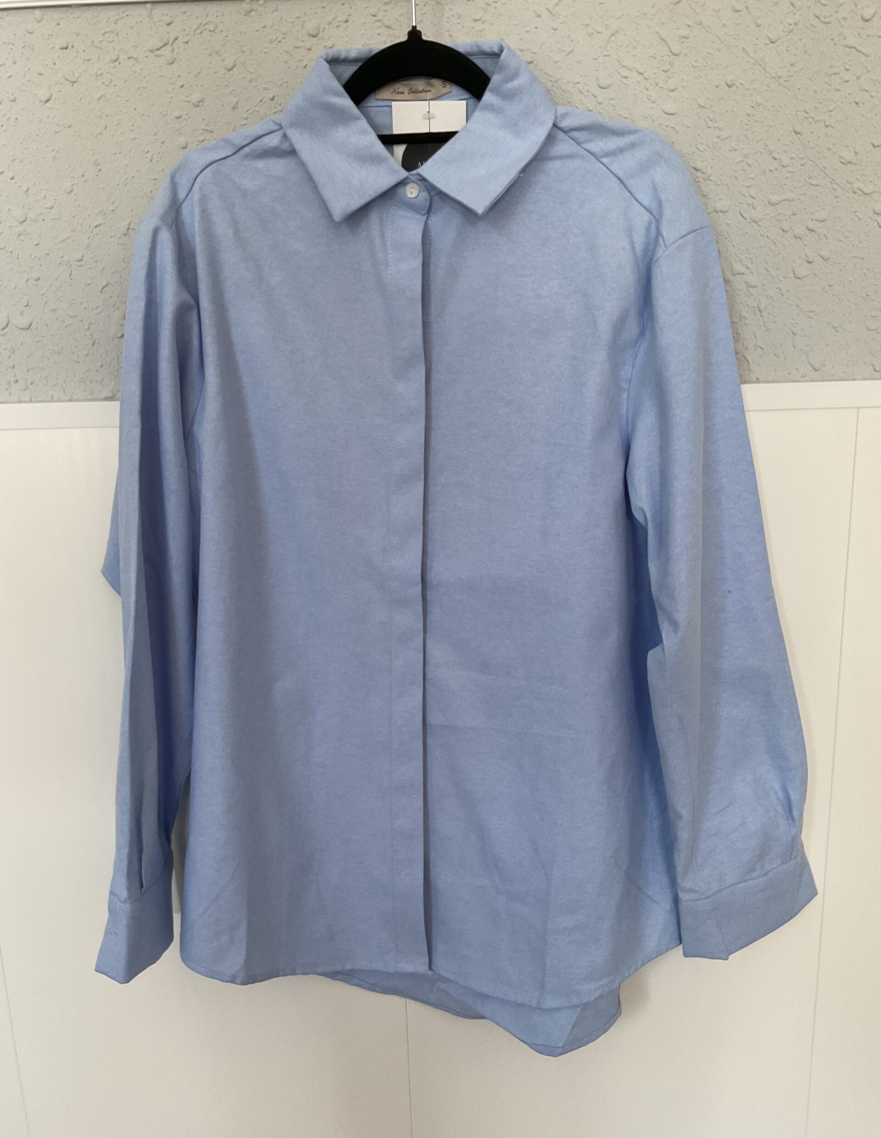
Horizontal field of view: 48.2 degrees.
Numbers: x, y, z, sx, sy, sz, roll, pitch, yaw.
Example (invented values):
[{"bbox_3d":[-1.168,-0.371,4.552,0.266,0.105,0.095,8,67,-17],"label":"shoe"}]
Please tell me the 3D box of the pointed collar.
[{"bbox_3d":[-0.017,-0.321,0.720,0.200,0.127,0.110,-1,14,1],"label":"pointed collar"}]

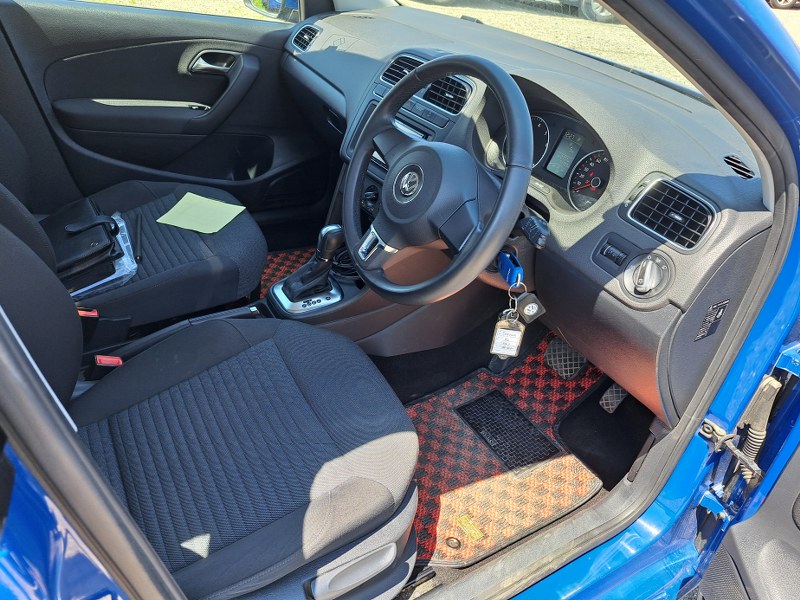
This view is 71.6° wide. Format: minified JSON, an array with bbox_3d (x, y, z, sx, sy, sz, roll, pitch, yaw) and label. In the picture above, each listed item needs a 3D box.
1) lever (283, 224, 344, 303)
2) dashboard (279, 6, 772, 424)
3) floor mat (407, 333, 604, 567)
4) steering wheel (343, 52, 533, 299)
[{"bbox_3d":[-0.197,-0.087,1.241,0.115,0.170,0.075,-13,39,-32],"label":"lever"},{"bbox_3d":[0.172,-0.326,1.355,0.590,0.540,1.395,-13,39,-32],"label":"dashboard"},{"bbox_3d":[0.249,0.301,1.294,0.750,0.065,0.440,-13,39,-32],"label":"floor mat"},{"bbox_3d":[0.044,-0.176,0.835,0.100,0.370,0.370,10,25,-43],"label":"steering wheel"}]

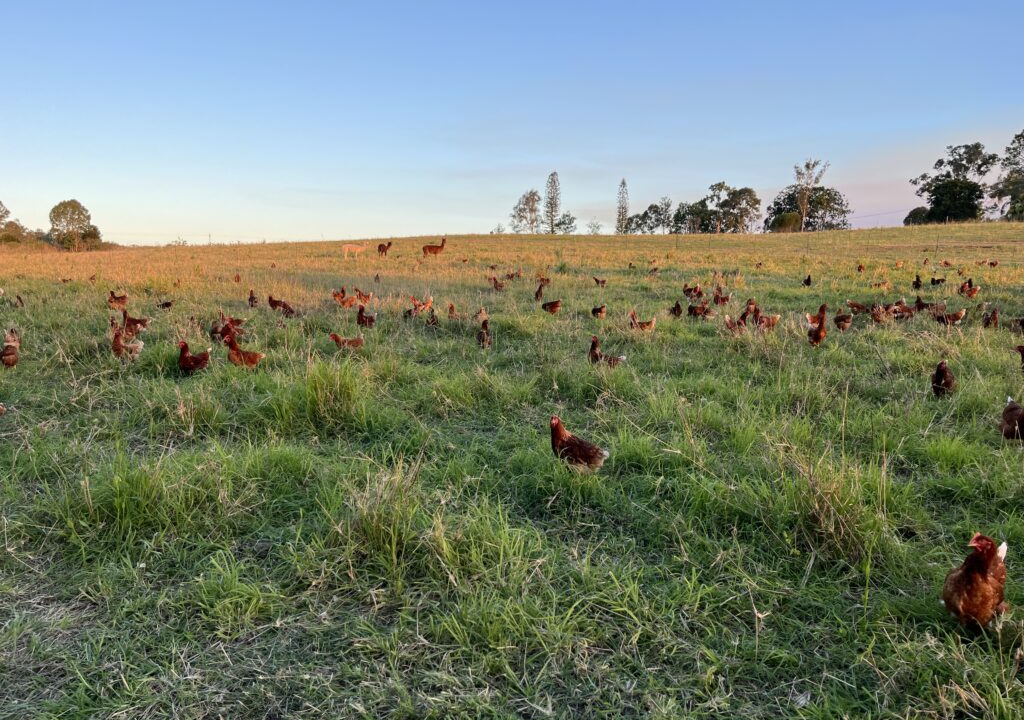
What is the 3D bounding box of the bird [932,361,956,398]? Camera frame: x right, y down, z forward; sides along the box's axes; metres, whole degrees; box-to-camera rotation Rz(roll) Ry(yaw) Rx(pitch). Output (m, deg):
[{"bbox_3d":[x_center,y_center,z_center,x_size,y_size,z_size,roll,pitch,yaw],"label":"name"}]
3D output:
[{"bbox_3d":[3.871,0.179,6.900,0.220,0.360,0.380,2,8,14],"label":"bird"}]

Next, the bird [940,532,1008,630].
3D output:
[{"bbox_3d":[1.750,0.815,2.900,0.210,0.410,0.380,7,11,41],"label":"bird"}]

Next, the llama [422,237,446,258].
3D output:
[{"bbox_3d":[-4.600,-6.579,46.000,1.320,1.360,0.450,0,9,-3],"label":"llama"}]

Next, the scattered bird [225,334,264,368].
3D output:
[{"bbox_3d":[-2.956,-0.072,8.500,0.430,0.410,0.200,-1,8,-9],"label":"scattered bird"}]

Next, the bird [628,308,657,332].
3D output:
[{"bbox_3d":[1.917,-0.558,11.300,0.410,0.390,0.190,0,8,0],"label":"bird"}]

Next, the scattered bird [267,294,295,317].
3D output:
[{"bbox_3d":[-4.013,-0.924,13.400,0.420,0.400,0.200,0,9,-3],"label":"scattered bird"}]

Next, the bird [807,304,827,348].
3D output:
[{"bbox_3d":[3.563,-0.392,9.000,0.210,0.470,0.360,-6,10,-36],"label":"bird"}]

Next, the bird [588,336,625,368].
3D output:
[{"bbox_3d":[1.057,-0.067,8.600,0.410,0.390,0.190,-2,8,-12],"label":"bird"}]

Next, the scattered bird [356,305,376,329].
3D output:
[{"bbox_3d":[-2.297,-0.674,12.200,0.380,0.400,0.200,-1,9,-9],"label":"scattered bird"}]

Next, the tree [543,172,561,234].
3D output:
[{"bbox_3d":[9.851,-38.468,190.000,3.600,15.800,3.600,0,8,0],"label":"tree"}]

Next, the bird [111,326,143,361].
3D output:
[{"bbox_3d":[-4.498,-0.182,9.000,0.390,0.410,0.200,-5,10,-30],"label":"bird"}]

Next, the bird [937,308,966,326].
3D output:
[{"bbox_3d":[6.513,-0.586,11.400,0.400,0.330,0.190,5,10,30],"label":"bird"}]

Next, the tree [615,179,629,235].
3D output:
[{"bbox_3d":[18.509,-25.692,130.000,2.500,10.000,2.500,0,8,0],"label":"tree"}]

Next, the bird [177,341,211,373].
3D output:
[{"bbox_3d":[-3.644,-0.034,8.800,0.390,0.380,0.190,-2,8,-12],"label":"bird"}]

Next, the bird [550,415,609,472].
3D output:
[{"bbox_3d":[0.421,0.539,4.800,0.390,0.390,0.190,3,9,17],"label":"bird"}]

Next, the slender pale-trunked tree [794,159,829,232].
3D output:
[{"bbox_3d":[42.836,-23.384,110.000,4.900,10.900,4.700,0,8,0],"label":"slender pale-trunked tree"}]

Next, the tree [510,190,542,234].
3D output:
[{"bbox_3d":[2.262,-22.858,120.000,5.000,7.200,4.800,0,8,0],"label":"tree"}]

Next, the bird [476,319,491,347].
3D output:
[{"bbox_3d":[-0.367,-0.322,9.900,0.190,0.420,0.380,-1,8,-9],"label":"bird"}]

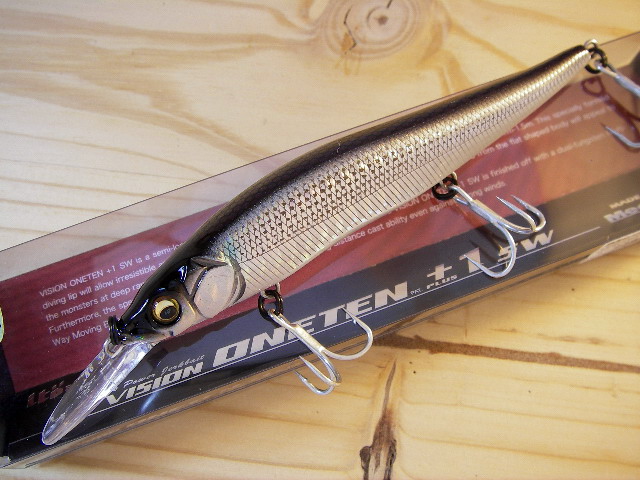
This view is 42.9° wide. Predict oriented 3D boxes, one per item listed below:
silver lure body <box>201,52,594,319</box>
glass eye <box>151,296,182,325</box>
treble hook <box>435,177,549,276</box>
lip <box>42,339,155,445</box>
[{"bbox_3d":[0.014,-0.015,0.161,0.092,0.013,0.019,-31,111,-10],"label":"silver lure body"},{"bbox_3d":[-0.028,0.013,0.148,0.005,0.003,0.005,-27,111,0],"label":"glass eye"},{"bbox_3d":[0.032,-0.004,0.163,0.022,0.017,0.015,36,92,6],"label":"treble hook"},{"bbox_3d":[-0.040,0.028,0.148,0.004,0.014,0.025,40,88,-24],"label":"lip"}]

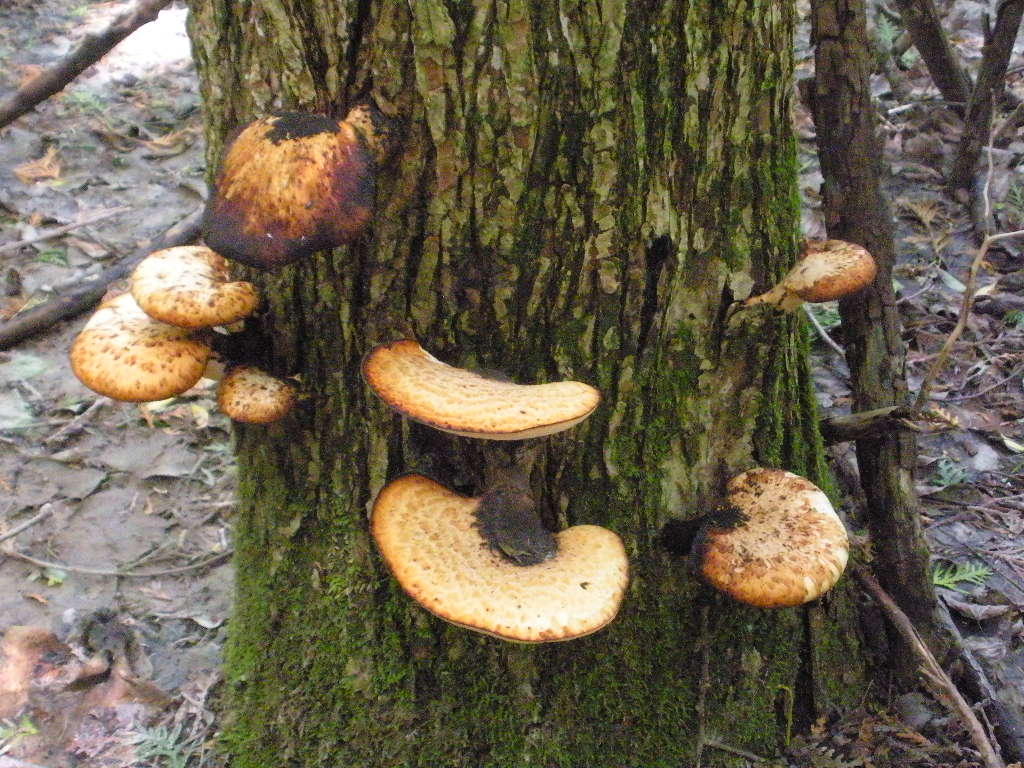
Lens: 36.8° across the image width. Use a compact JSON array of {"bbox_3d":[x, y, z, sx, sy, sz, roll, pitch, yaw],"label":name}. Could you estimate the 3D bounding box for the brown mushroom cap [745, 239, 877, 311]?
[{"bbox_3d":[0.232,-0.085,1.200,0.100,0.042,0.070,11,34,19],"label":"brown mushroom cap"}]

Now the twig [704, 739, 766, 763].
[{"bbox_3d":[0.209,0.344,1.439,0.058,0.007,0.007,12,35,22],"label":"twig"}]

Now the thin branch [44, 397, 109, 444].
[{"bbox_3d":[-0.553,0.046,1.959,0.011,0.011,0.110,16,36,26],"label":"thin branch"}]

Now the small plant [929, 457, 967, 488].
[{"bbox_3d":[0.510,0.104,1.803,0.044,0.018,0.042,-2,32,0],"label":"small plant"}]

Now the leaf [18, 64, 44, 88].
[{"bbox_3d":[-0.943,-0.600,3.011,0.055,0.025,0.060,-2,32,0],"label":"leaf"}]

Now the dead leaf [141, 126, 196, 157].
[{"bbox_3d":[-0.607,-0.428,2.717,0.088,0.026,0.070,-2,32,0],"label":"dead leaf"}]

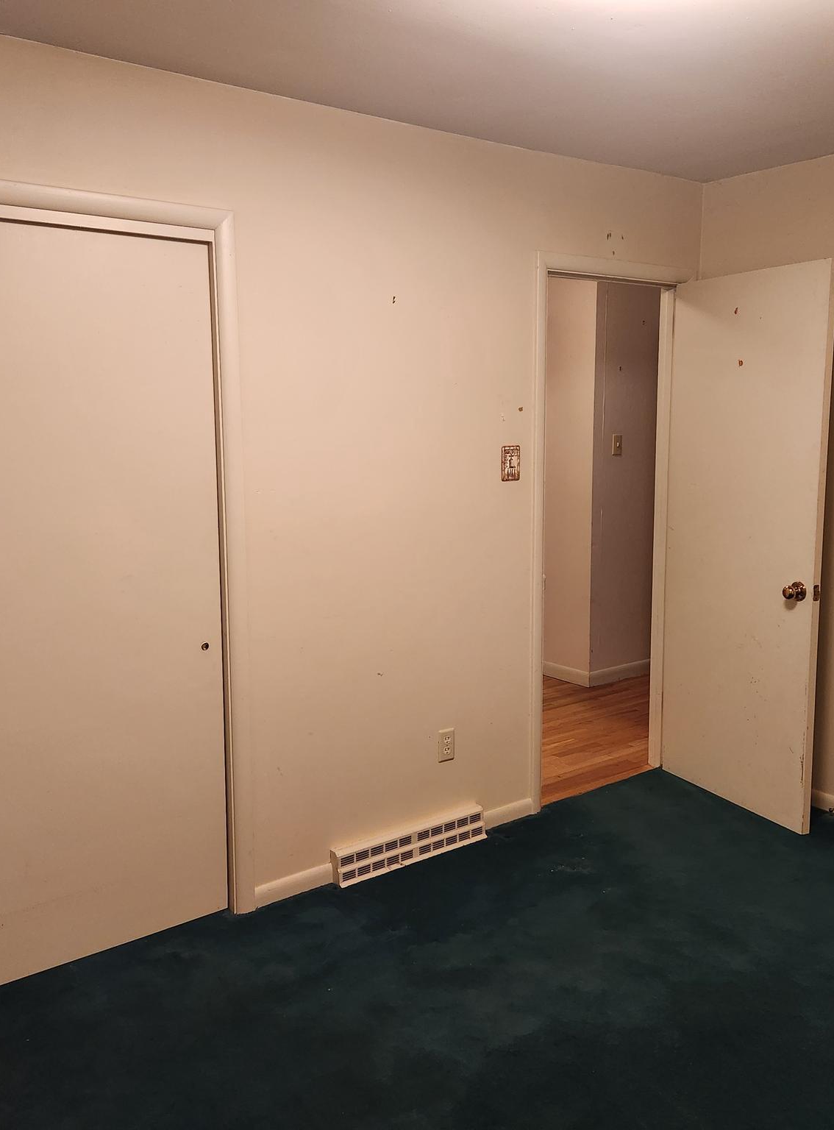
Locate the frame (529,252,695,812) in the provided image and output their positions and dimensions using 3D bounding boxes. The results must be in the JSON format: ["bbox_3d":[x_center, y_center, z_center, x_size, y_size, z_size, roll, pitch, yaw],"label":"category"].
[{"bbox_3d":[0.751,-0.122,4.001,0.896,2.096,0.128,-7,10,-37],"label":"frame"}]

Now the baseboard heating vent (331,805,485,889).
[{"bbox_3d":[-0.006,0.962,3.464,0.648,0.115,0.066,-7,10,-37],"label":"baseboard heating vent"}]

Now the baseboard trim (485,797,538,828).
[{"bbox_3d":[0.344,0.940,3.763,0.254,0.068,0.016,-7,10,-37],"label":"baseboard trim"}]

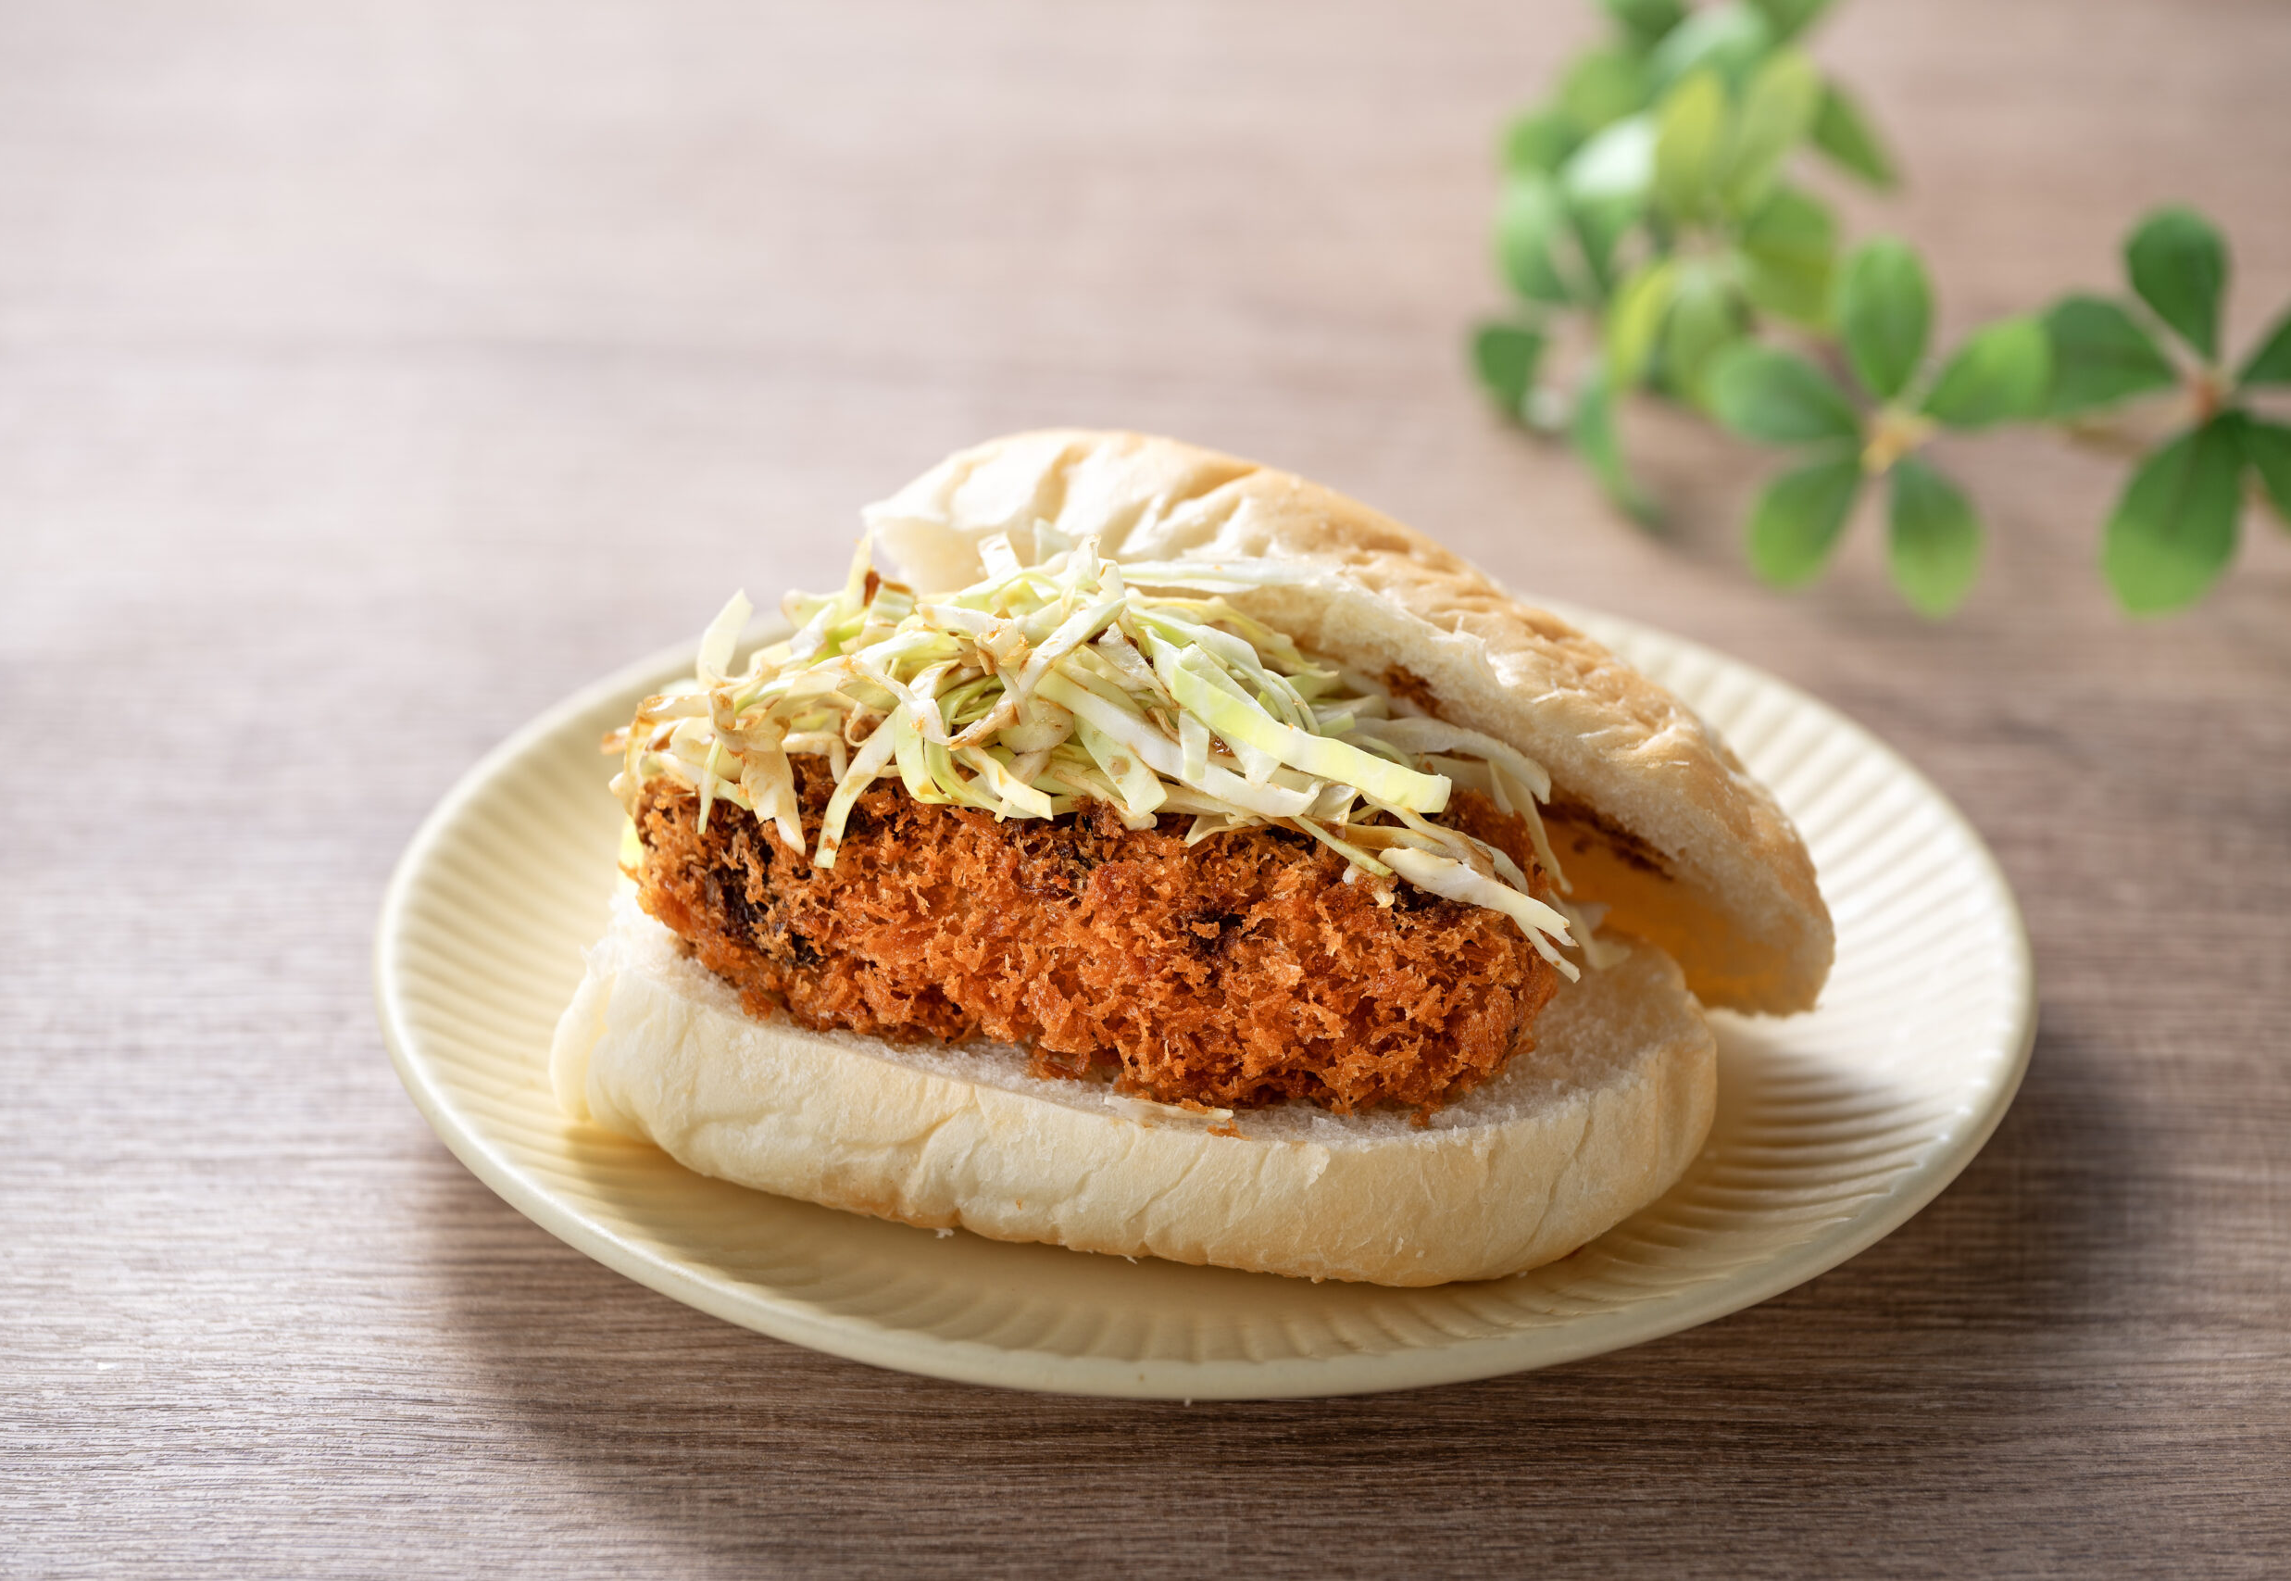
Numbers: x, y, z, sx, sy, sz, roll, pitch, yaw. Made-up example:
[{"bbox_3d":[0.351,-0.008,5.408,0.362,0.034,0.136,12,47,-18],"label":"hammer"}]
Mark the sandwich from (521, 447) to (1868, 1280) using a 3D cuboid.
[{"bbox_3d":[0.009,0.003,0.952,0.146,0.076,0.088,8,30,13],"label":"sandwich"}]

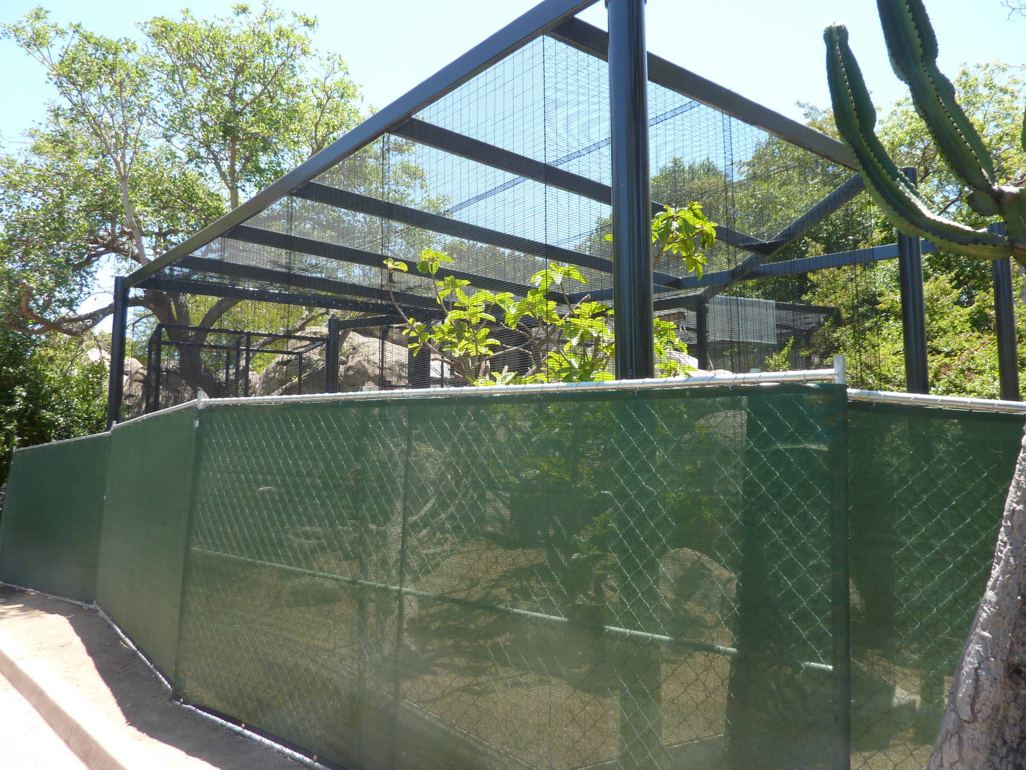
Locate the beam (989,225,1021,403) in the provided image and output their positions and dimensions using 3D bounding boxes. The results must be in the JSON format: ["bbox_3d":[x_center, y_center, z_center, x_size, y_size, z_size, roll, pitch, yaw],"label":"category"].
[{"bbox_3d":[5.320,0.574,7.880,0.170,4.700,0.170,-4,-8,34],"label":"beam"}]

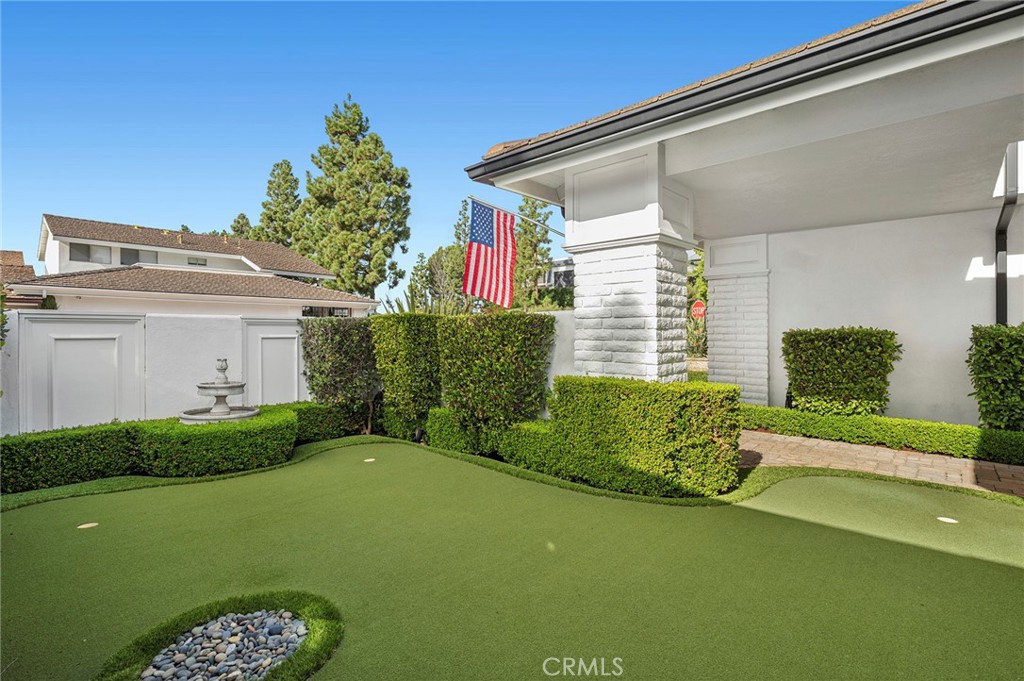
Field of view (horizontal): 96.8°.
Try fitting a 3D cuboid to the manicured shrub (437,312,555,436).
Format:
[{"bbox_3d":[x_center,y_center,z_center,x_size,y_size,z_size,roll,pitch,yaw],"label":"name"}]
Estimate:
[{"bbox_3d":[-0.217,0.431,4.913,1.220,1.430,0.540,1,2,41],"label":"manicured shrub"}]

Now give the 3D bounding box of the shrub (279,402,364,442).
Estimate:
[{"bbox_3d":[-2.366,0.955,5.473,0.450,0.390,1.000,1,2,41],"label":"shrub"}]

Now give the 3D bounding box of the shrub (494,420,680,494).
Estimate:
[{"bbox_3d":[0.631,0.980,4.010,1.750,0.410,0.420,1,2,41],"label":"shrub"}]

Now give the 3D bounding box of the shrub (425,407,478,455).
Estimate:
[{"bbox_3d":[-0.570,0.960,5.006,0.680,0.400,0.370,1,2,41],"label":"shrub"}]

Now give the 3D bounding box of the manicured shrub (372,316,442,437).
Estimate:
[{"bbox_3d":[-1.383,0.411,5.918,0.870,1.420,0.500,1,2,41],"label":"manicured shrub"}]

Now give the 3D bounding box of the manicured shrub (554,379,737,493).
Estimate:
[{"bbox_3d":[1.060,0.764,3.796,1.520,0.840,0.500,1,1,27],"label":"manicured shrub"}]

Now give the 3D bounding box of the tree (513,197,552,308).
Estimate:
[{"bbox_3d":[1.100,-3.421,23.936,2.200,8.400,2.200,0,1,0],"label":"tree"}]

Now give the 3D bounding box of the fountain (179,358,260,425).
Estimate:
[{"bbox_3d":[-3.150,0.681,4.915,0.750,0.940,0.750,1,2,41],"label":"fountain"}]

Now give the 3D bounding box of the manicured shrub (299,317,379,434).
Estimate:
[{"bbox_3d":[-2.187,0.412,5.864,0.650,1.400,0.780,1,2,41],"label":"manicured shrub"}]

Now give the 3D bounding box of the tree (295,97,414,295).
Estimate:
[{"bbox_3d":[-9.800,-7.101,27.863,7.100,15.600,7.100,0,1,-19],"label":"tree"}]

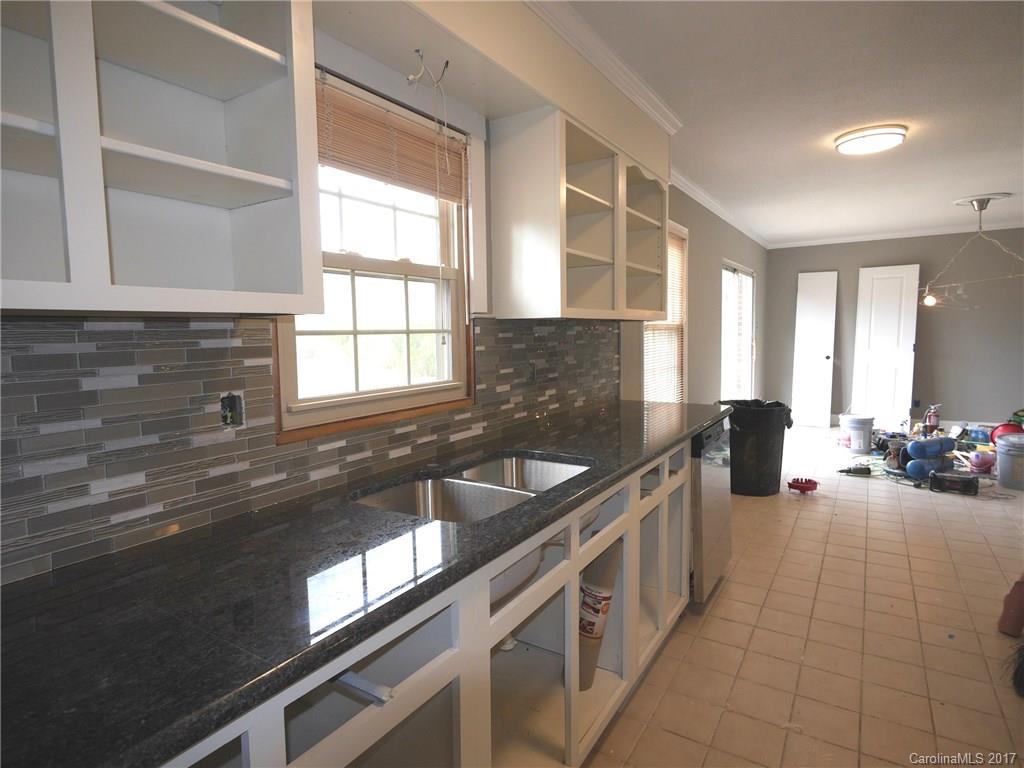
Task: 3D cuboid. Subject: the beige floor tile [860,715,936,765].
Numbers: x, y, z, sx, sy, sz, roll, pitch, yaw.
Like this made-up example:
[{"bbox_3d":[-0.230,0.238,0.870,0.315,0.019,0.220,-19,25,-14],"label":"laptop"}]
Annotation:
[{"bbox_3d":[1.254,1.175,1.729,0.200,0.010,0.200,1,6,34],"label":"beige floor tile"}]

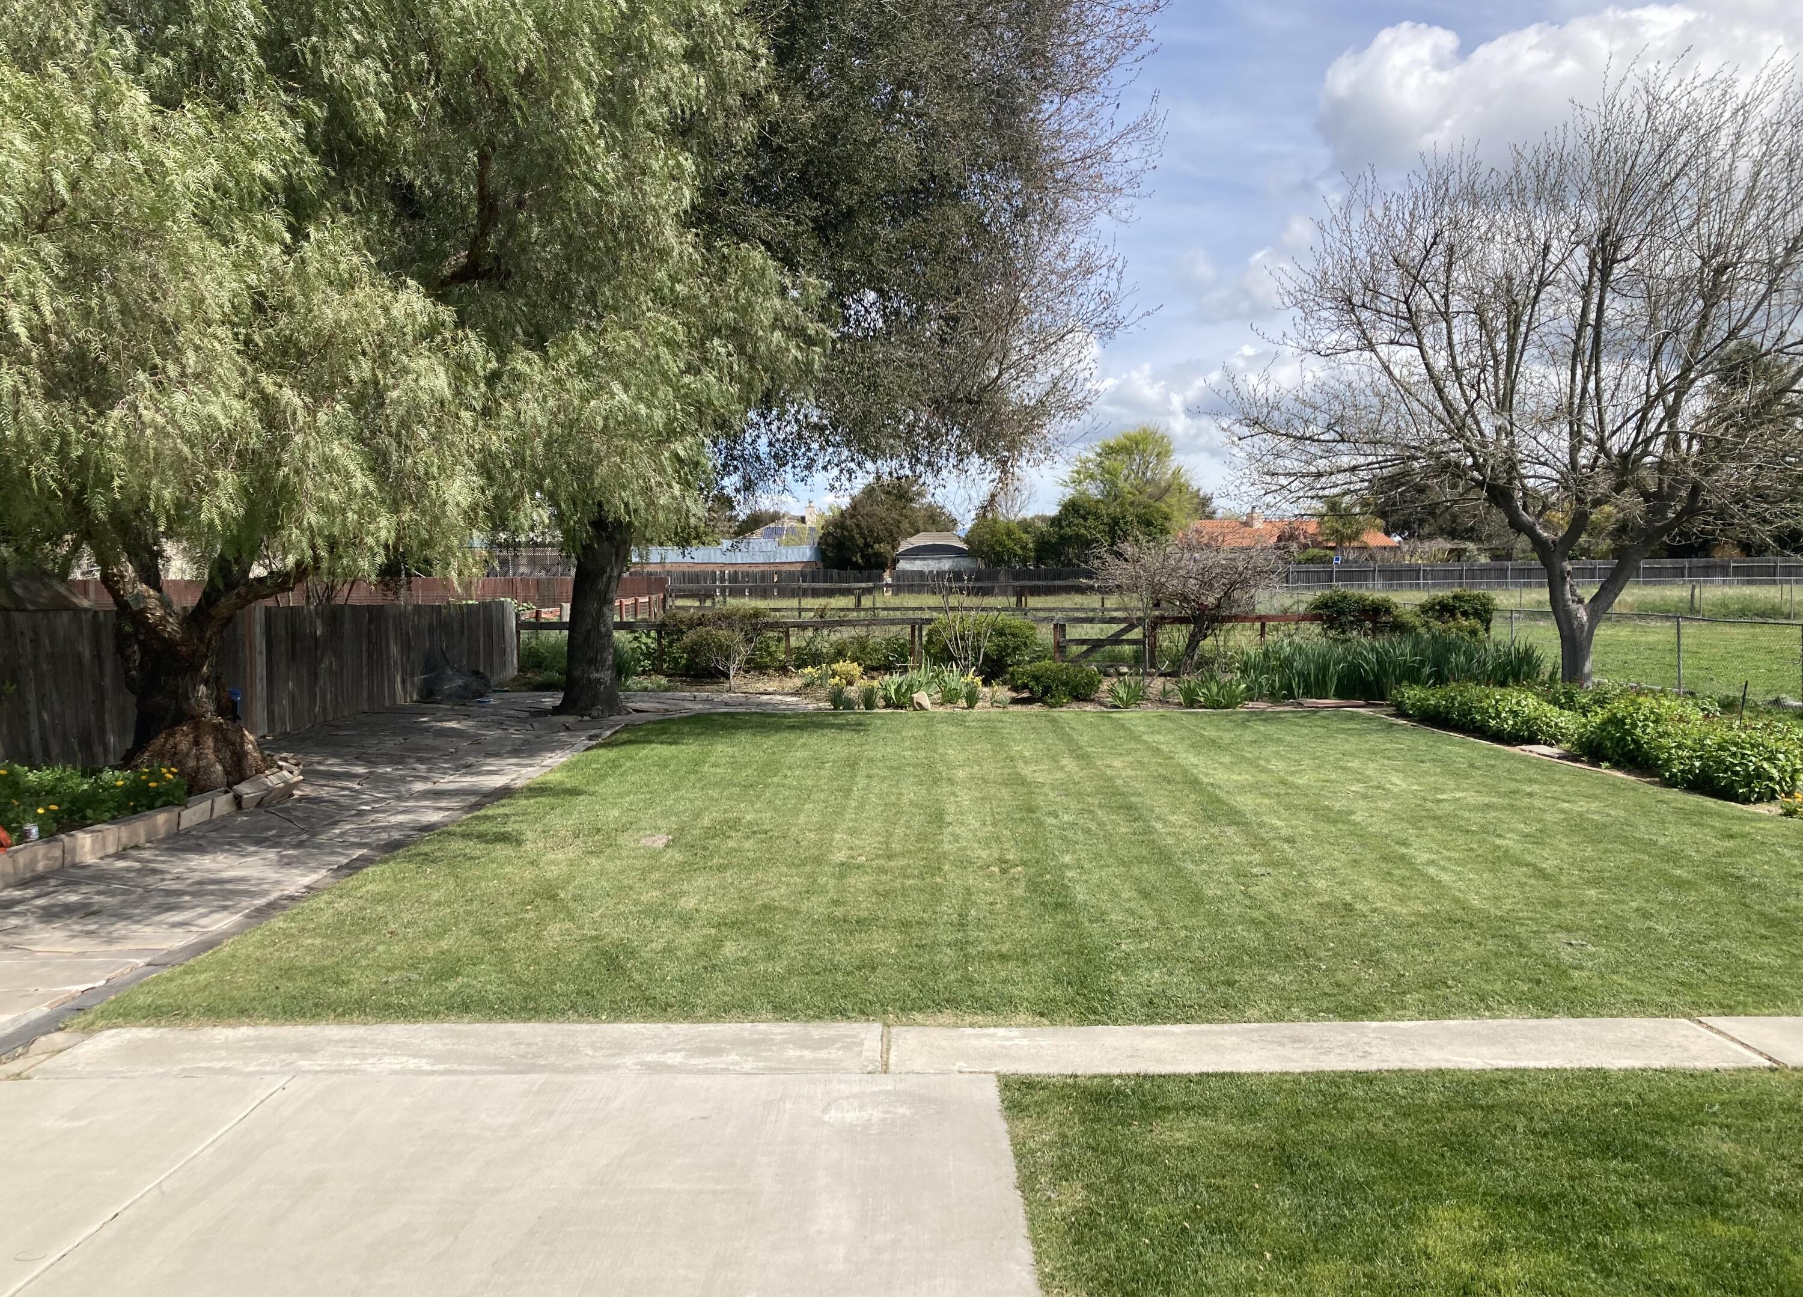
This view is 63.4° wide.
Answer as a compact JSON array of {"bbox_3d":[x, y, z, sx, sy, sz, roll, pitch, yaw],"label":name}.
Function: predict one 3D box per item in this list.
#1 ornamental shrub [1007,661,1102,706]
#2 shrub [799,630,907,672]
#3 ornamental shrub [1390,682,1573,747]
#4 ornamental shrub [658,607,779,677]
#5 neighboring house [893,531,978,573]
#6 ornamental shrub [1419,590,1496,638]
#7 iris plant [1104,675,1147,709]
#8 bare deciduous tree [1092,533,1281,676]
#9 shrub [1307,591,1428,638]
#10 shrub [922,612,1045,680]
[{"bbox_3d":[2.169,0.490,20.700,1.350,0.620,1.200,0,3,0],"label":"ornamental shrub"},{"bbox_3d":[-0.870,0.051,26.500,2.000,0.850,1.300,0,3,0],"label":"shrub"},{"bbox_3d":[6.985,0.723,17.200,1.100,0.500,3.500,0,3,0],"label":"ornamental shrub"},{"bbox_3d":[-3.214,-0.112,25.700,2.050,1.200,1.700,0,3,0],"label":"ornamental shrub"},{"bbox_3d":[2.414,-5.960,102.000,6.100,4.400,7.000,0,3,0],"label":"neighboring house"},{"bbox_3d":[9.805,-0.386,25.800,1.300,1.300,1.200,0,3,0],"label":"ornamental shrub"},{"bbox_3d":[2.958,0.575,19.200,0.550,0.420,0.520,0,3,0],"label":"iris plant"},{"bbox_3d":[4.899,-0.745,25.300,3.050,2.450,2.700,0,3,0],"label":"bare deciduous tree"},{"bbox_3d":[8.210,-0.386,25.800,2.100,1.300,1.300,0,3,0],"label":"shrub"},{"bbox_3d":[1.449,-0.012,25.000,2.050,1.150,1.800,0,3,0],"label":"shrub"}]

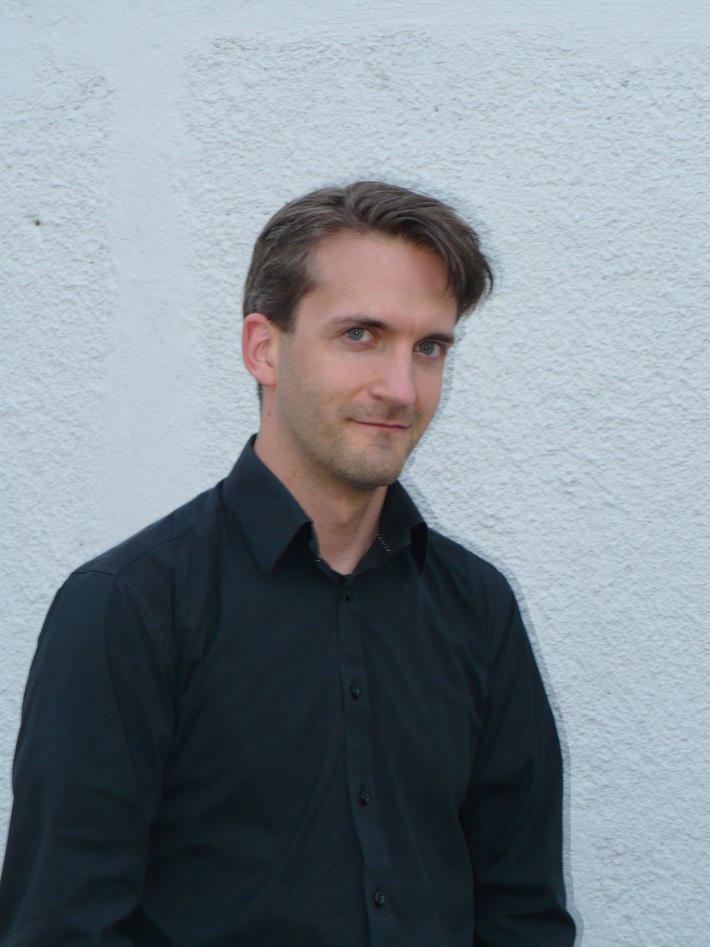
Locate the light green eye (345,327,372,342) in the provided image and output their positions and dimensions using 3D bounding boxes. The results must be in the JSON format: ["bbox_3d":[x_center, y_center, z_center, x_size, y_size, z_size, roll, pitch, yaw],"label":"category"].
[{"bbox_3d":[0.003,-0.108,1.875,0.025,0.013,0.014,8,6,-21],"label":"light green eye"}]

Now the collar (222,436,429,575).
[{"bbox_3d":[-0.024,0.026,1.950,0.165,0.110,0.150,-5,4,-29],"label":"collar"}]

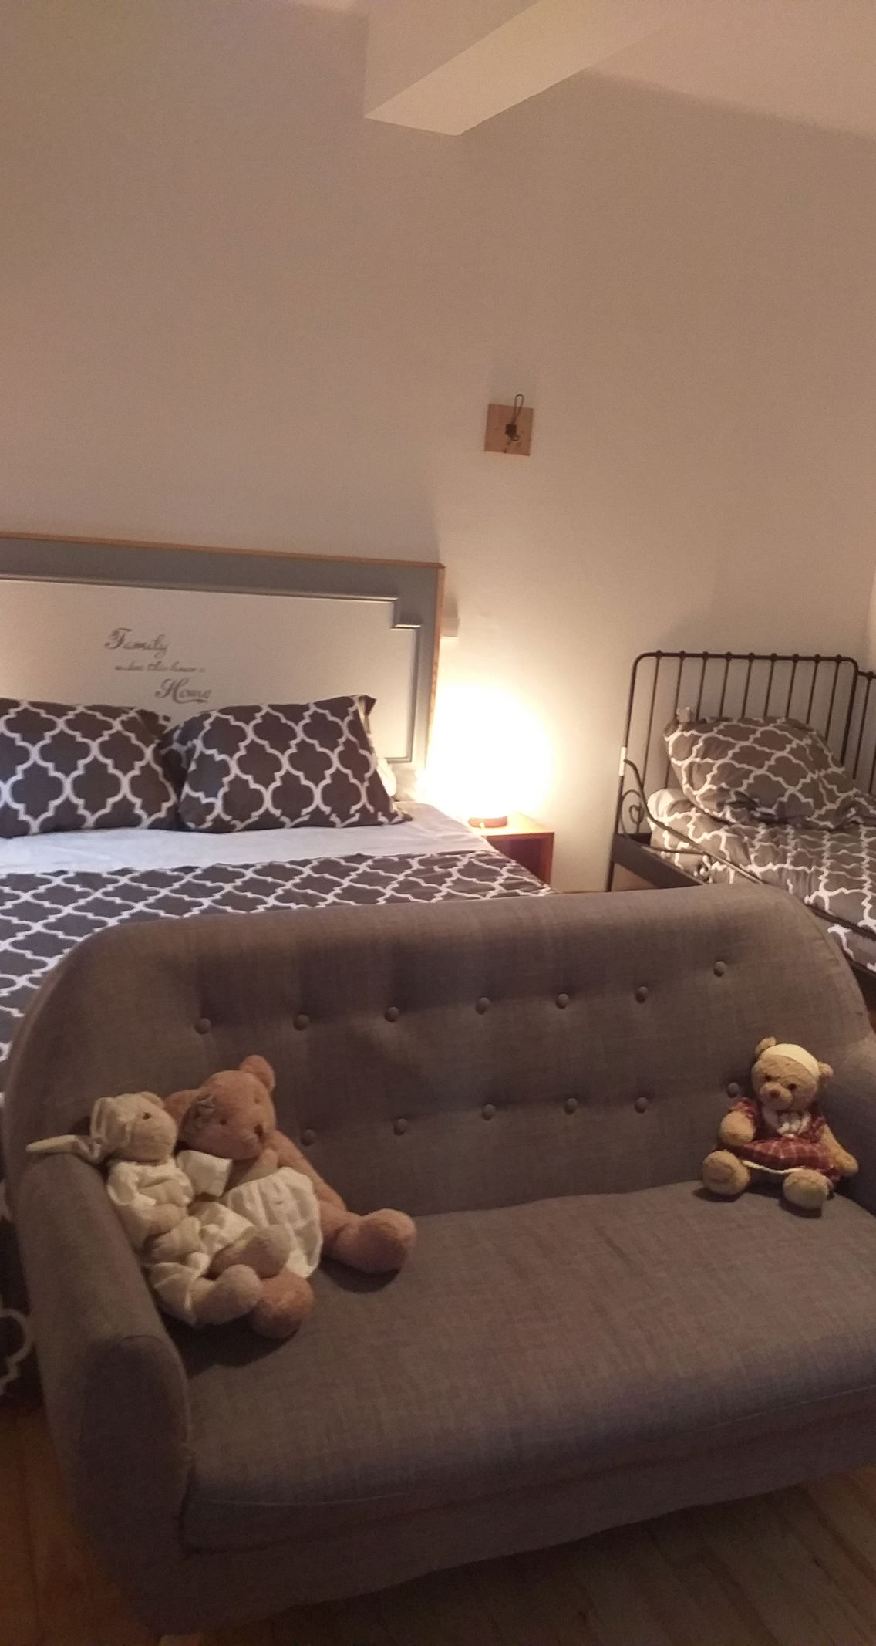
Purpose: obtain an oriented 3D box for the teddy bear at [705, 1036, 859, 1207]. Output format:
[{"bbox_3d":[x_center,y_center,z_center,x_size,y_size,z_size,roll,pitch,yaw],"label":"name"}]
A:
[{"bbox_3d":[0.510,0.434,1.836,0.200,0.232,0.175,8,14,15],"label":"teddy bear"}]

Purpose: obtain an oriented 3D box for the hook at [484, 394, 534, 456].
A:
[{"bbox_3d":[0.226,-1.240,3.842,0.155,0.175,0.060,-1,14,-20],"label":"hook"}]

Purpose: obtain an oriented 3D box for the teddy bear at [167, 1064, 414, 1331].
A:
[{"bbox_3d":[-0.178,0.433,1.542,0.220,0.272,0.250,15,17,38],"label":"teddy bear"}]

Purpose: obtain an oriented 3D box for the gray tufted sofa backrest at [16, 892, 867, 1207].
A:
[{"bbox_3d":[0.062,0.314,1.795,1.310,0.420,0.250,-1,14,-20],"label":"gray tufted sofa backrest"}]

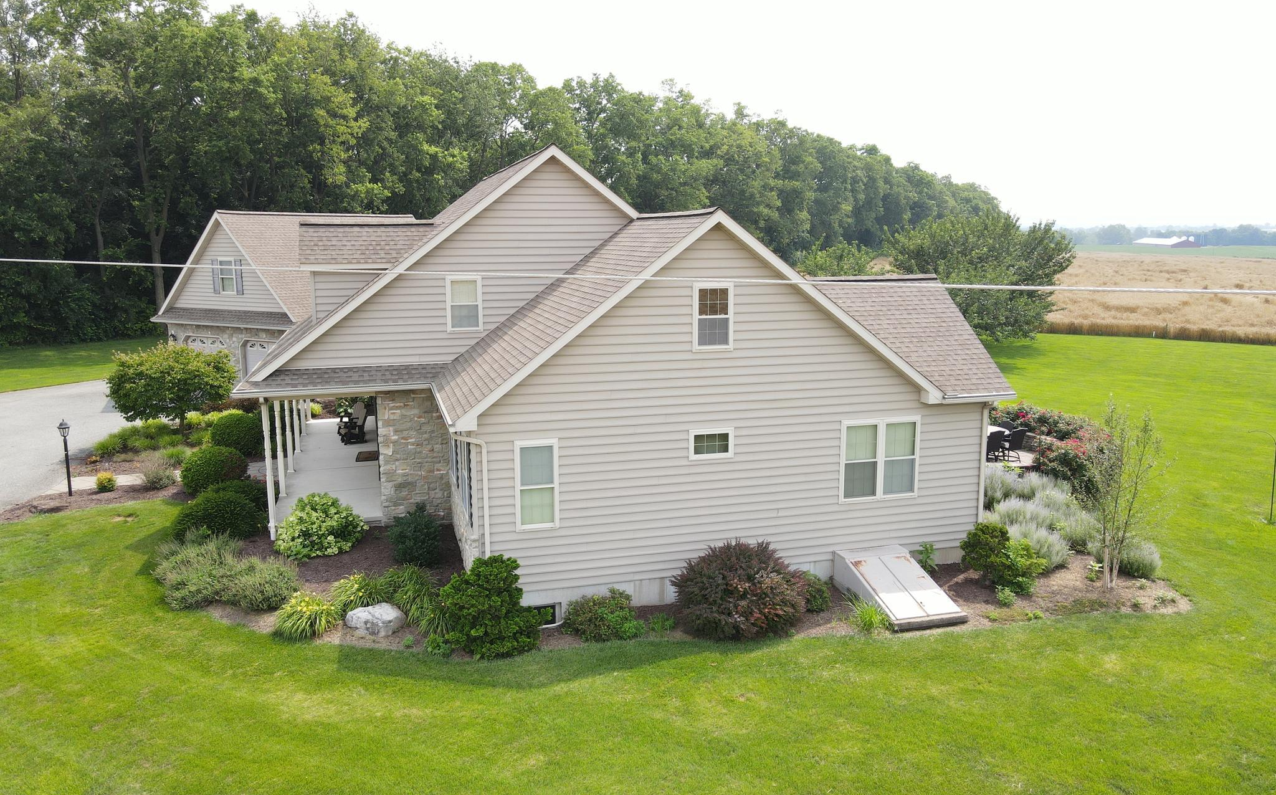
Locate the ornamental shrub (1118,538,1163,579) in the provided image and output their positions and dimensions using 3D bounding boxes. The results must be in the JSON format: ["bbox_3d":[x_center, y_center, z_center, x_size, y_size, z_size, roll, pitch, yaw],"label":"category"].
[{"bbox_3d":[9.533,3.059,16.831,0.772,0.699,0.772,6,12,30],"label":"ornamental shrub"}]

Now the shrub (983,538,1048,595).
[{"bbox_3d":[6.632,2.946,15.461,1.034,0.916,0.985,-3,10,-16],"label":"shrub"}]

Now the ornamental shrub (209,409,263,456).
[{"bbox_3d":[-11.597,1.018,25.619,1.527,1.399,1.527,-3,10,-16],"label":"ornamental shrub"}]

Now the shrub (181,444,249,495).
[{"bbox_3d":[-10.161,1.685,21.190,1.470,1.079,1.470,-3,11,-16],"label":"shrub"}]

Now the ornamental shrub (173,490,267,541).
[{"bbox_3d":[-8.956,2.565,18.992,1.817,0.975,1.726,-5,11,-26],"label":"ornamental shrub"}]

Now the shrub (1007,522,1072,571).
[{"bbox_3d":[7.850,2.845,17.370,1.164,0.795,1.164,-3,11,-16],"label":"shrub"}]

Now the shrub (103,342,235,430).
[{"bbox_3d":[-15.036,-0.269,28.638,3.743,3.054,3.644,-3,10,-16],"label":"shrub"}]

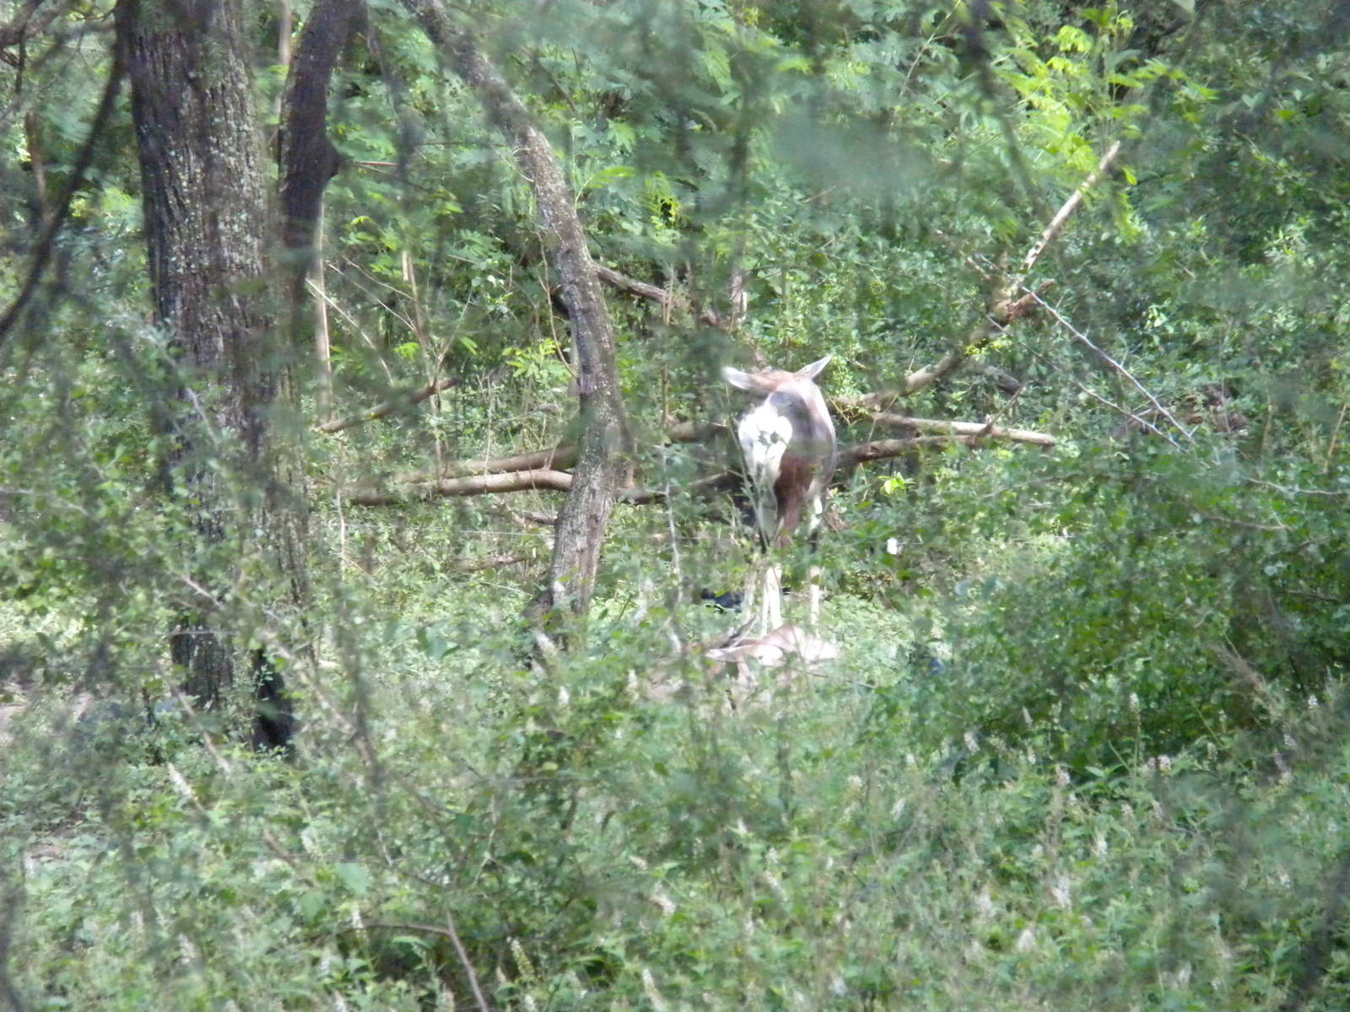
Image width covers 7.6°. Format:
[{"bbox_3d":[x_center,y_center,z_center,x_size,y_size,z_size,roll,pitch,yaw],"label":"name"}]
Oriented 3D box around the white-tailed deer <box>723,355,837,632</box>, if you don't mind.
[{"bbox_3d":[0.376,-0.039,35.600,0.370,0.990,1.150,0,2,13],"label":"white-tailed deer"}]

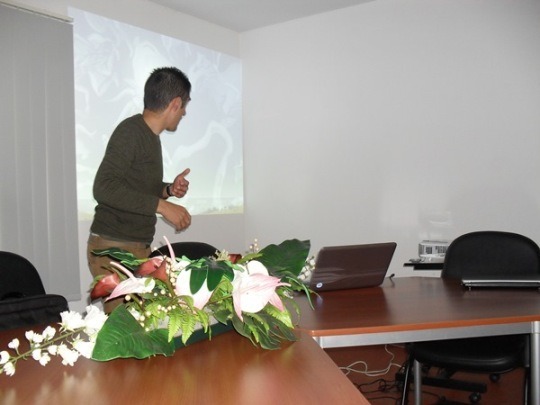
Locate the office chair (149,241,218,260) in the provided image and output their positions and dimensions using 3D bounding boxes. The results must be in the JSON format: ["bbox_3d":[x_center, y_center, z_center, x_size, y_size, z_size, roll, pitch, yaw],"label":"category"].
[{"bbox_3d":[-0.360,0.650,2.520,0.580,0.920,0.580,-1,2,-16],"label":"office chair"}]

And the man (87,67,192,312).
[{"bbox_3d":[-0.520,0.295,2.200,0.440,1.670,0.500,-1,2,-5],"label":"man"}]

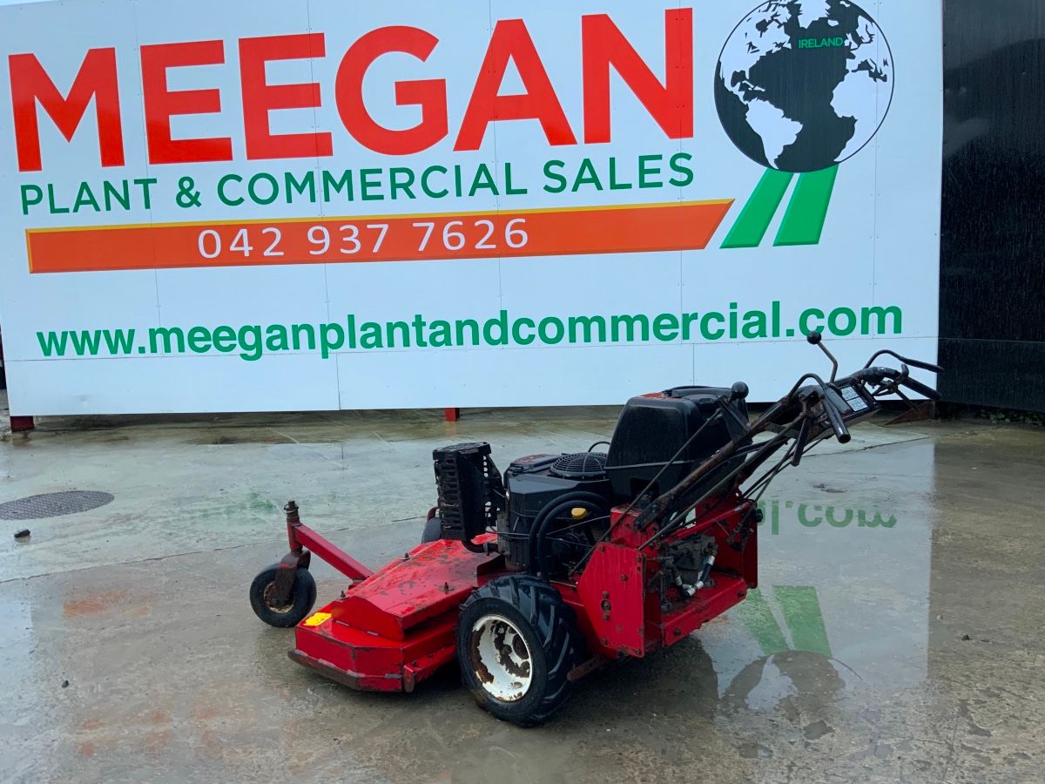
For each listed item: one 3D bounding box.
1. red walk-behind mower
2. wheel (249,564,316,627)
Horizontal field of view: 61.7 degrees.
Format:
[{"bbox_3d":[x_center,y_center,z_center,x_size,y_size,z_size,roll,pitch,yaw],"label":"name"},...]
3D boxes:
[{"bbox_3d":[0.095,0.328,2.703,2.141,1.055,1.266,5,10,43],"label":"red walk-behind mower"},{"bbox_3d":[-0.850,0.724,3.122,0.229,0.229,0.090,-1,8,9],"label":"wheel"}]

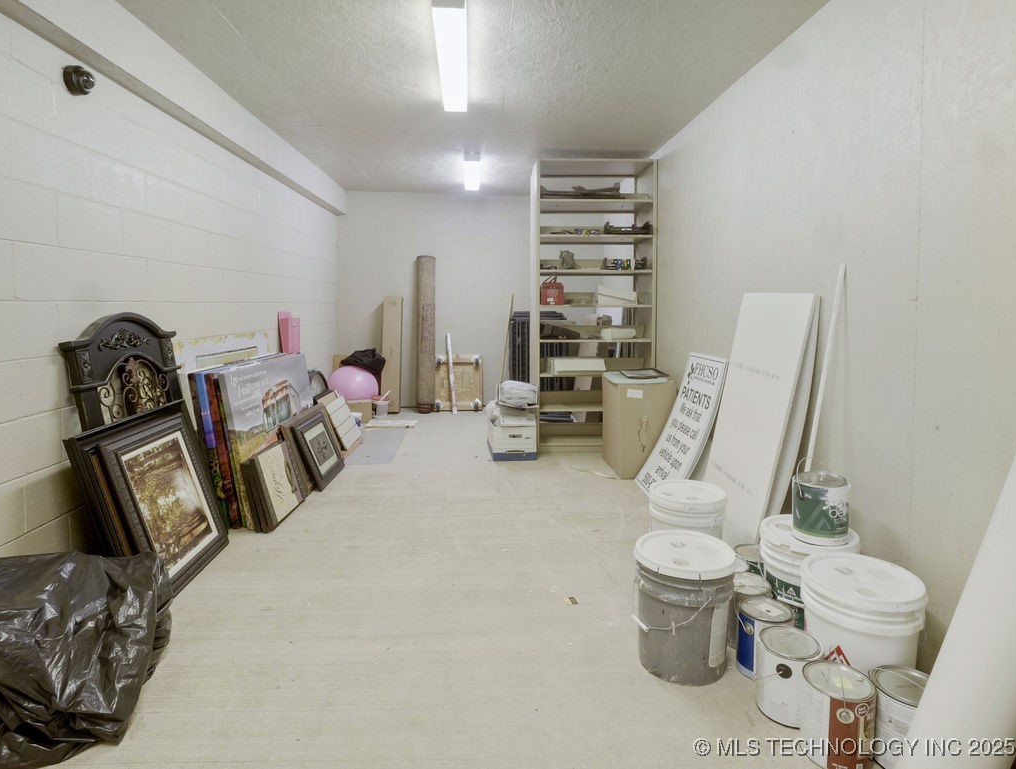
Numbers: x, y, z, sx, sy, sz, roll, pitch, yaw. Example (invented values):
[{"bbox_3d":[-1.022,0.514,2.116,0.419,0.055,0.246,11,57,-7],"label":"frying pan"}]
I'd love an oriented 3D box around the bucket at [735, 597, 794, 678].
[{"bbox_3d":[0.831,0.823,1.729,0.163,0.193,0.163,0,8,0],"label":"bucket"}]

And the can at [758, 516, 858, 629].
[{"bbox_3d":[1.060,0.696,1.875,0.310,0.360,0.310,0,6,0],"label":"can"}]

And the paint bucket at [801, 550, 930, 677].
[{"bbox_3d":[1.040,0.740,1.570,0.310,0.360,0.310,0,6,0],"label":"paint bucket"}]

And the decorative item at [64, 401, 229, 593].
[{"bbox_3d":[-1.495,0.487,2.330,0.100,0.700,0.690,-18,9,0],"label":"decorative item"}]

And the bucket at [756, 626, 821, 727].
[{"bbox_3d":[0.820,0.830,1.540,0.170,0.190,0.170,0,6,0],"label":"bucket"}]

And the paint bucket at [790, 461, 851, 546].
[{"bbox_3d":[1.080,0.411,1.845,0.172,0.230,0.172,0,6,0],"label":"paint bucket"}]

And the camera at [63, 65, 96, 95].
[{"bbox_3d":[-1.675,-1.190,2.085,0.085,0.115,0.115,0,8,-3],"label":"camera"}]

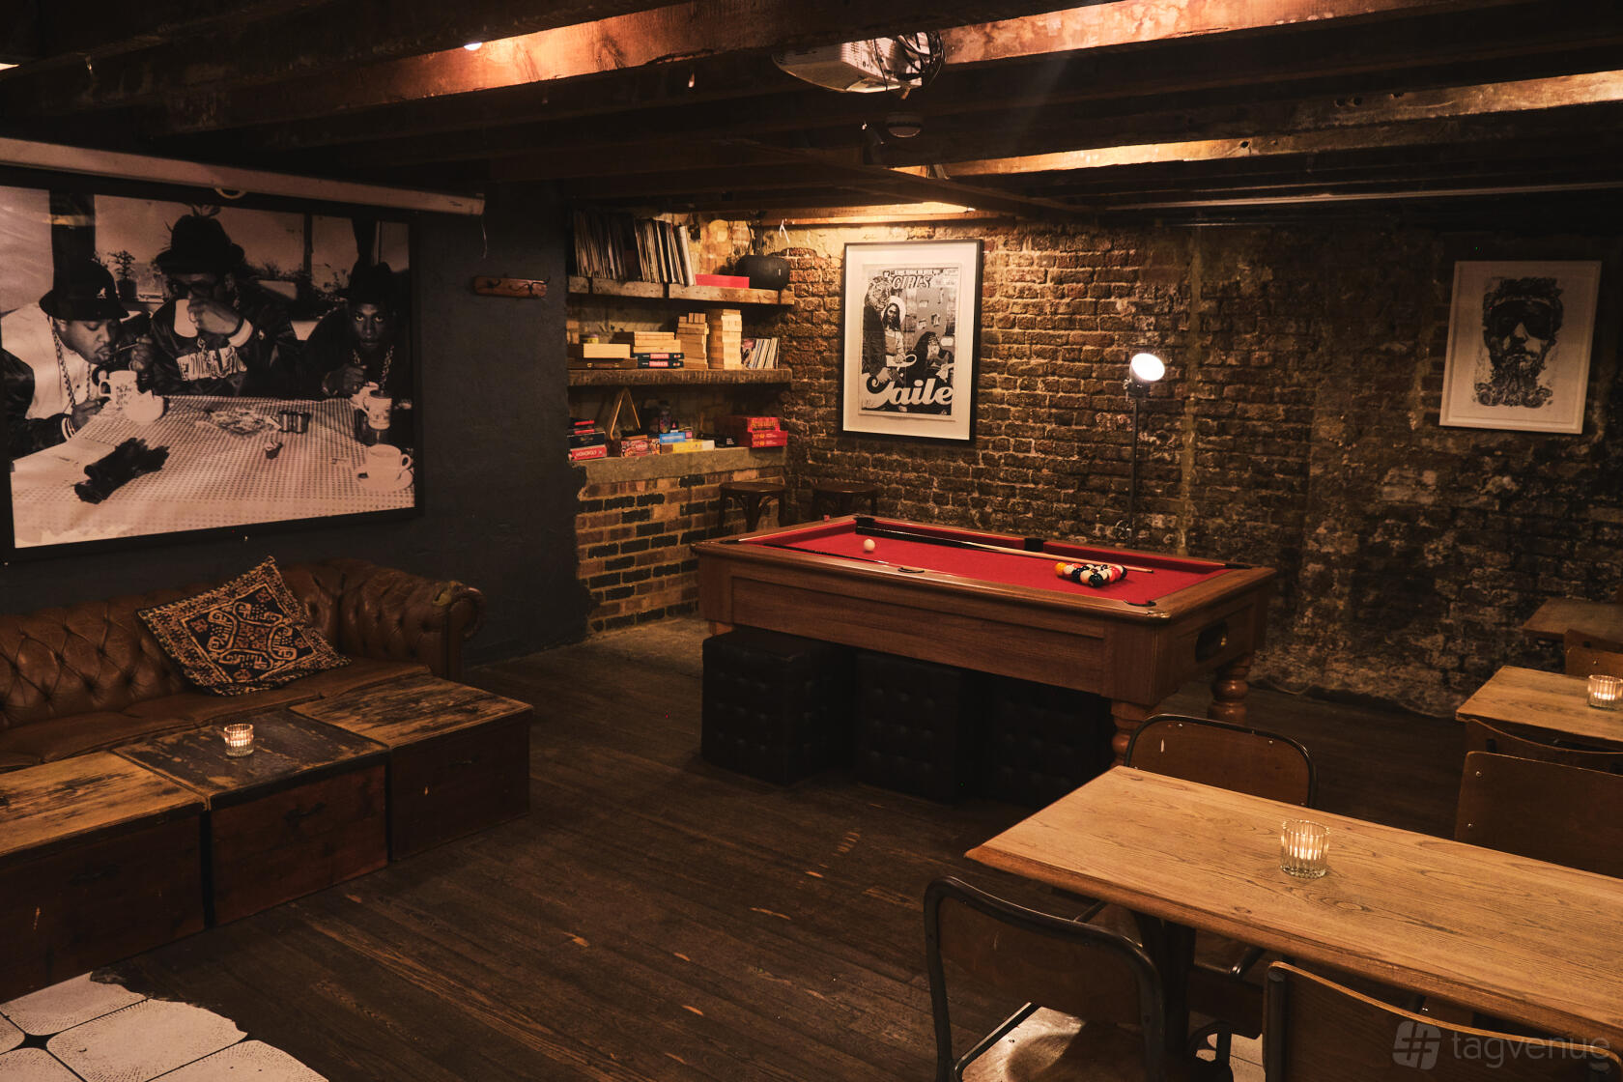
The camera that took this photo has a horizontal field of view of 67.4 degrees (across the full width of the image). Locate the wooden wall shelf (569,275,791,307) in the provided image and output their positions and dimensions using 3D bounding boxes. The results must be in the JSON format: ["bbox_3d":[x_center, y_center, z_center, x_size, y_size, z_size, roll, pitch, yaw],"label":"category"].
[{"bbox_3d":[-0.761,-1.379,6.763,0.280,0.085,1.660,9,12,41],"label":"wooden wall shelf"}]

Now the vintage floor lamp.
[{"bbox_3d":[1.524,-0.105,5.757,0.300,1.555,0.300,0,9,-7],"label":"vintage floor lamp"}]

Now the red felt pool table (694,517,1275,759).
[{"bbox_3d":[0.611,0.462,4.577,1.863,0.808,1.094,8,11,36],"label":"red felt pool table"}]

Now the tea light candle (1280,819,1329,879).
[{"bbox_3d":[0.807,0.504,1.991,0.071,0.073,0.071,8,11,35],"label":"tea light candle"}]

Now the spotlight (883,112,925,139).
[{"bbox_3d":[0.268,-1.198,3.500,0.110,0.060,0.110,1,9,0],"label":"spotlight"}]

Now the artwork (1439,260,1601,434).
[{"bbox_3d":[2.918,-0.802,5.024,0.525,0.690,0.030,7,11,34],"label":"artwork"}]

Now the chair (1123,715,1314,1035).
[{"bbox_3d":[0.760,0.805,2.457,0.390,0.790,0.450,8,11,35],"label":"chair"}]

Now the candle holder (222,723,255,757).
[{"bbox_3d":[-1.658,0.576,3.524,0.081,0.071,0.081,1,9,0],"label":"candle holder"}]

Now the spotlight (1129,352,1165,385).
[{"bbox_3d":[1.502,-0.752,5.488,0.155,0.155,0.100,0,-32,-9],"label":"spotlight"}]

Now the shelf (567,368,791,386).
[{"bbox_3d":[-0.780,-0.923,6.829,0.300,0.072,1.688,9,12,40],"label":"shelf"}]

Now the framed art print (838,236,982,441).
[{"bbox_3d":[0.545,-1.117,6.805,0.850,1.080,0.036,7,11,34],"label":"framed art print"}]

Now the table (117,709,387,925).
[{"bbox_3d":[-1.656,0.792,3.621,0.608,0.348,0.537,9,12,39],"label":"table"}]

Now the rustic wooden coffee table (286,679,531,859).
[{"bbox_3d":[-1.325,0.730,4.041,0.604,0.348,0.530,9,12,39],"label":"rustic wooden coffee table"}]

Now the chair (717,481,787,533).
[{"bbox_3d":[-0.335,0.070,6.885,0.400,0.776,0.400,9,12,40],"label":"chair"}]

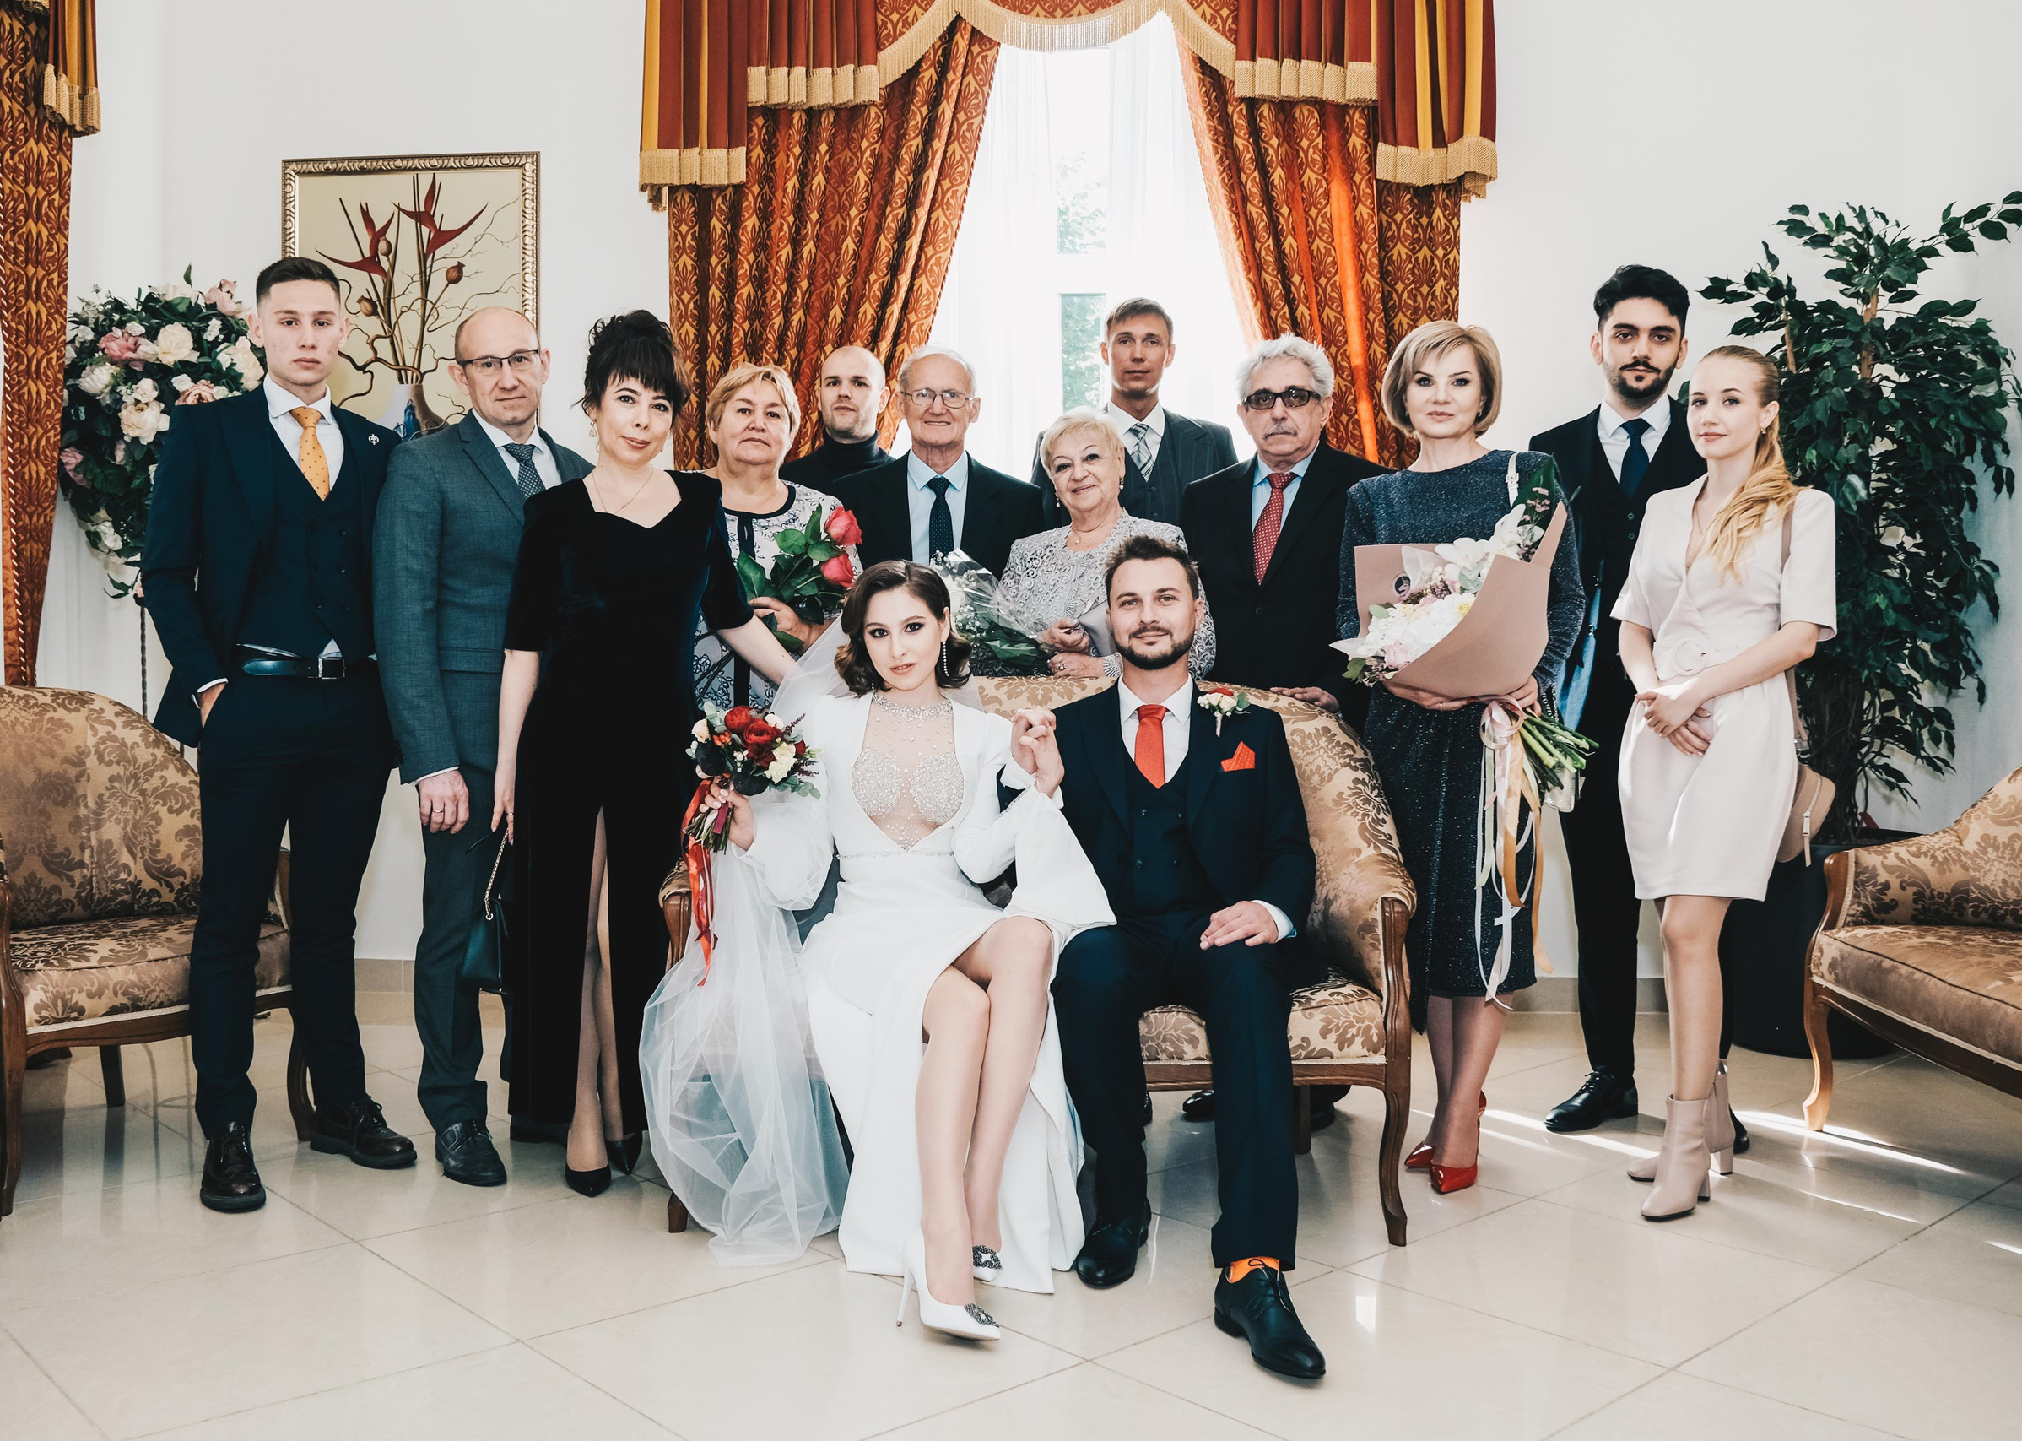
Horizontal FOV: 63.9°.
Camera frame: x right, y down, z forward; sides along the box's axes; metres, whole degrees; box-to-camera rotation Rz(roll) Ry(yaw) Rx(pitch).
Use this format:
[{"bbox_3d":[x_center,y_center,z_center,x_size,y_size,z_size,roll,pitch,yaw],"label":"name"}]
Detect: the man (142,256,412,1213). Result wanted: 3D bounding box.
[{"bbox_3d":[-1.450,-0.008,3.190,0.510,1.820,0.370,0,0,-40],"label":"man"}]

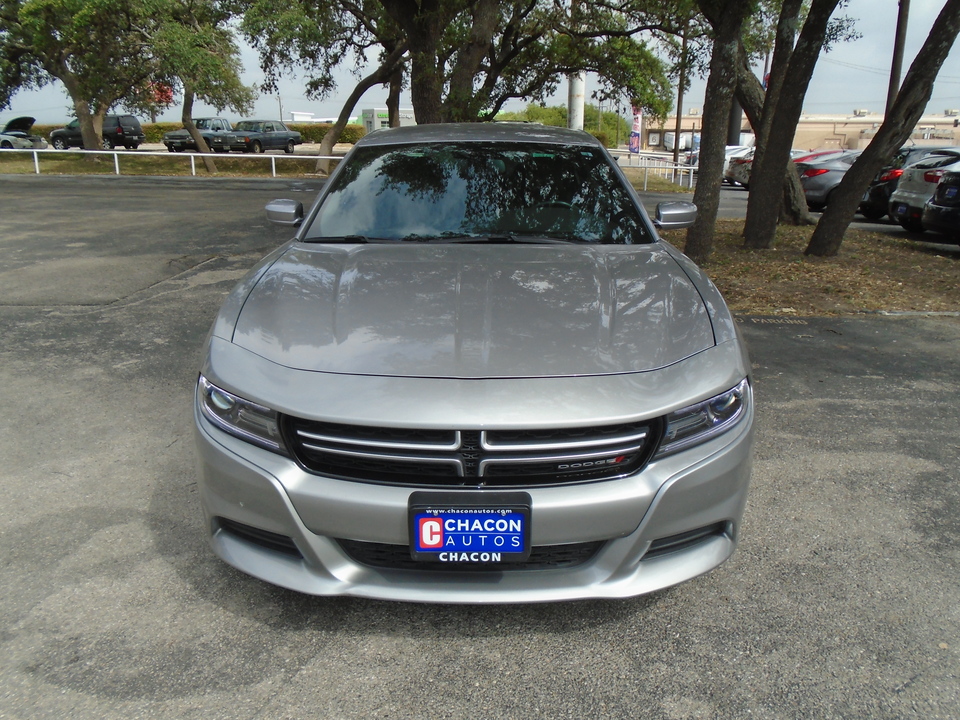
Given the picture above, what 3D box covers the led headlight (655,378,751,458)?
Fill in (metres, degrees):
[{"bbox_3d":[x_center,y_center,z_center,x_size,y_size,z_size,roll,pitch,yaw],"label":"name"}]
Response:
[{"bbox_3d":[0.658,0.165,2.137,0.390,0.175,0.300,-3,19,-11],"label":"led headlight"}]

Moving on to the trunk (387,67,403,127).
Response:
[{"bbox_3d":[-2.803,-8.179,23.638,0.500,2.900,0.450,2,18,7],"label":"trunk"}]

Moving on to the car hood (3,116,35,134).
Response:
[{"bbox_3d":[-23.127,-11.754,36.176,0.900,0.750,1.400,3,18,8],"label":"car hood"}]

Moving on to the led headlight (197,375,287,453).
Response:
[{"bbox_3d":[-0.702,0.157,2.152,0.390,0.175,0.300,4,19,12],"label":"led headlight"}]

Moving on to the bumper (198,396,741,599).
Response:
[{"bbox_3d":[-0.023,0.371,2.193,1.870,0.490,0.560,0,18,1],"label":"bumper"}]

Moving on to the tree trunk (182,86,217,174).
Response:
[{"bbox_3d":[-8.269,-6.731,21.146,0.800,2.450,0.500,0,18,1],"label":"tree trunk"}]

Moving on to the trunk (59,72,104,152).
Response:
[{"bbox_3d":[-14.737,-9.065,26.734,1.600,3.000,1.000,-9,20,-27],"label":"trunk"}]

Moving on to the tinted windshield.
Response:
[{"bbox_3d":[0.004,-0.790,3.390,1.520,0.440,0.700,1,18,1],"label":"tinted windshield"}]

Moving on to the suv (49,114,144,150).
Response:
[{"bbox_3d":[-20.550,-12.170,38.550,4.950,1.850,1.920,4,19,12],"label":"suv"}]

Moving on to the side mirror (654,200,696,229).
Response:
[{"bbox_3d":[0.965,-0.714,3.549,0.210,0.140,0.150,0,18,0],"label":"side mirror"}]

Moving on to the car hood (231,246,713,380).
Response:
[{"bbox_3d":[-0.011,-0.237,2.621,1.600,0.260,1.250,1,18,1],"label":"car hood"}]

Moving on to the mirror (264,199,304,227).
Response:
[{"bbox_3d":[-0.973,-0.737,3.599,0.210,0.130,0.135,0,18,1],"label":"mirror"}]

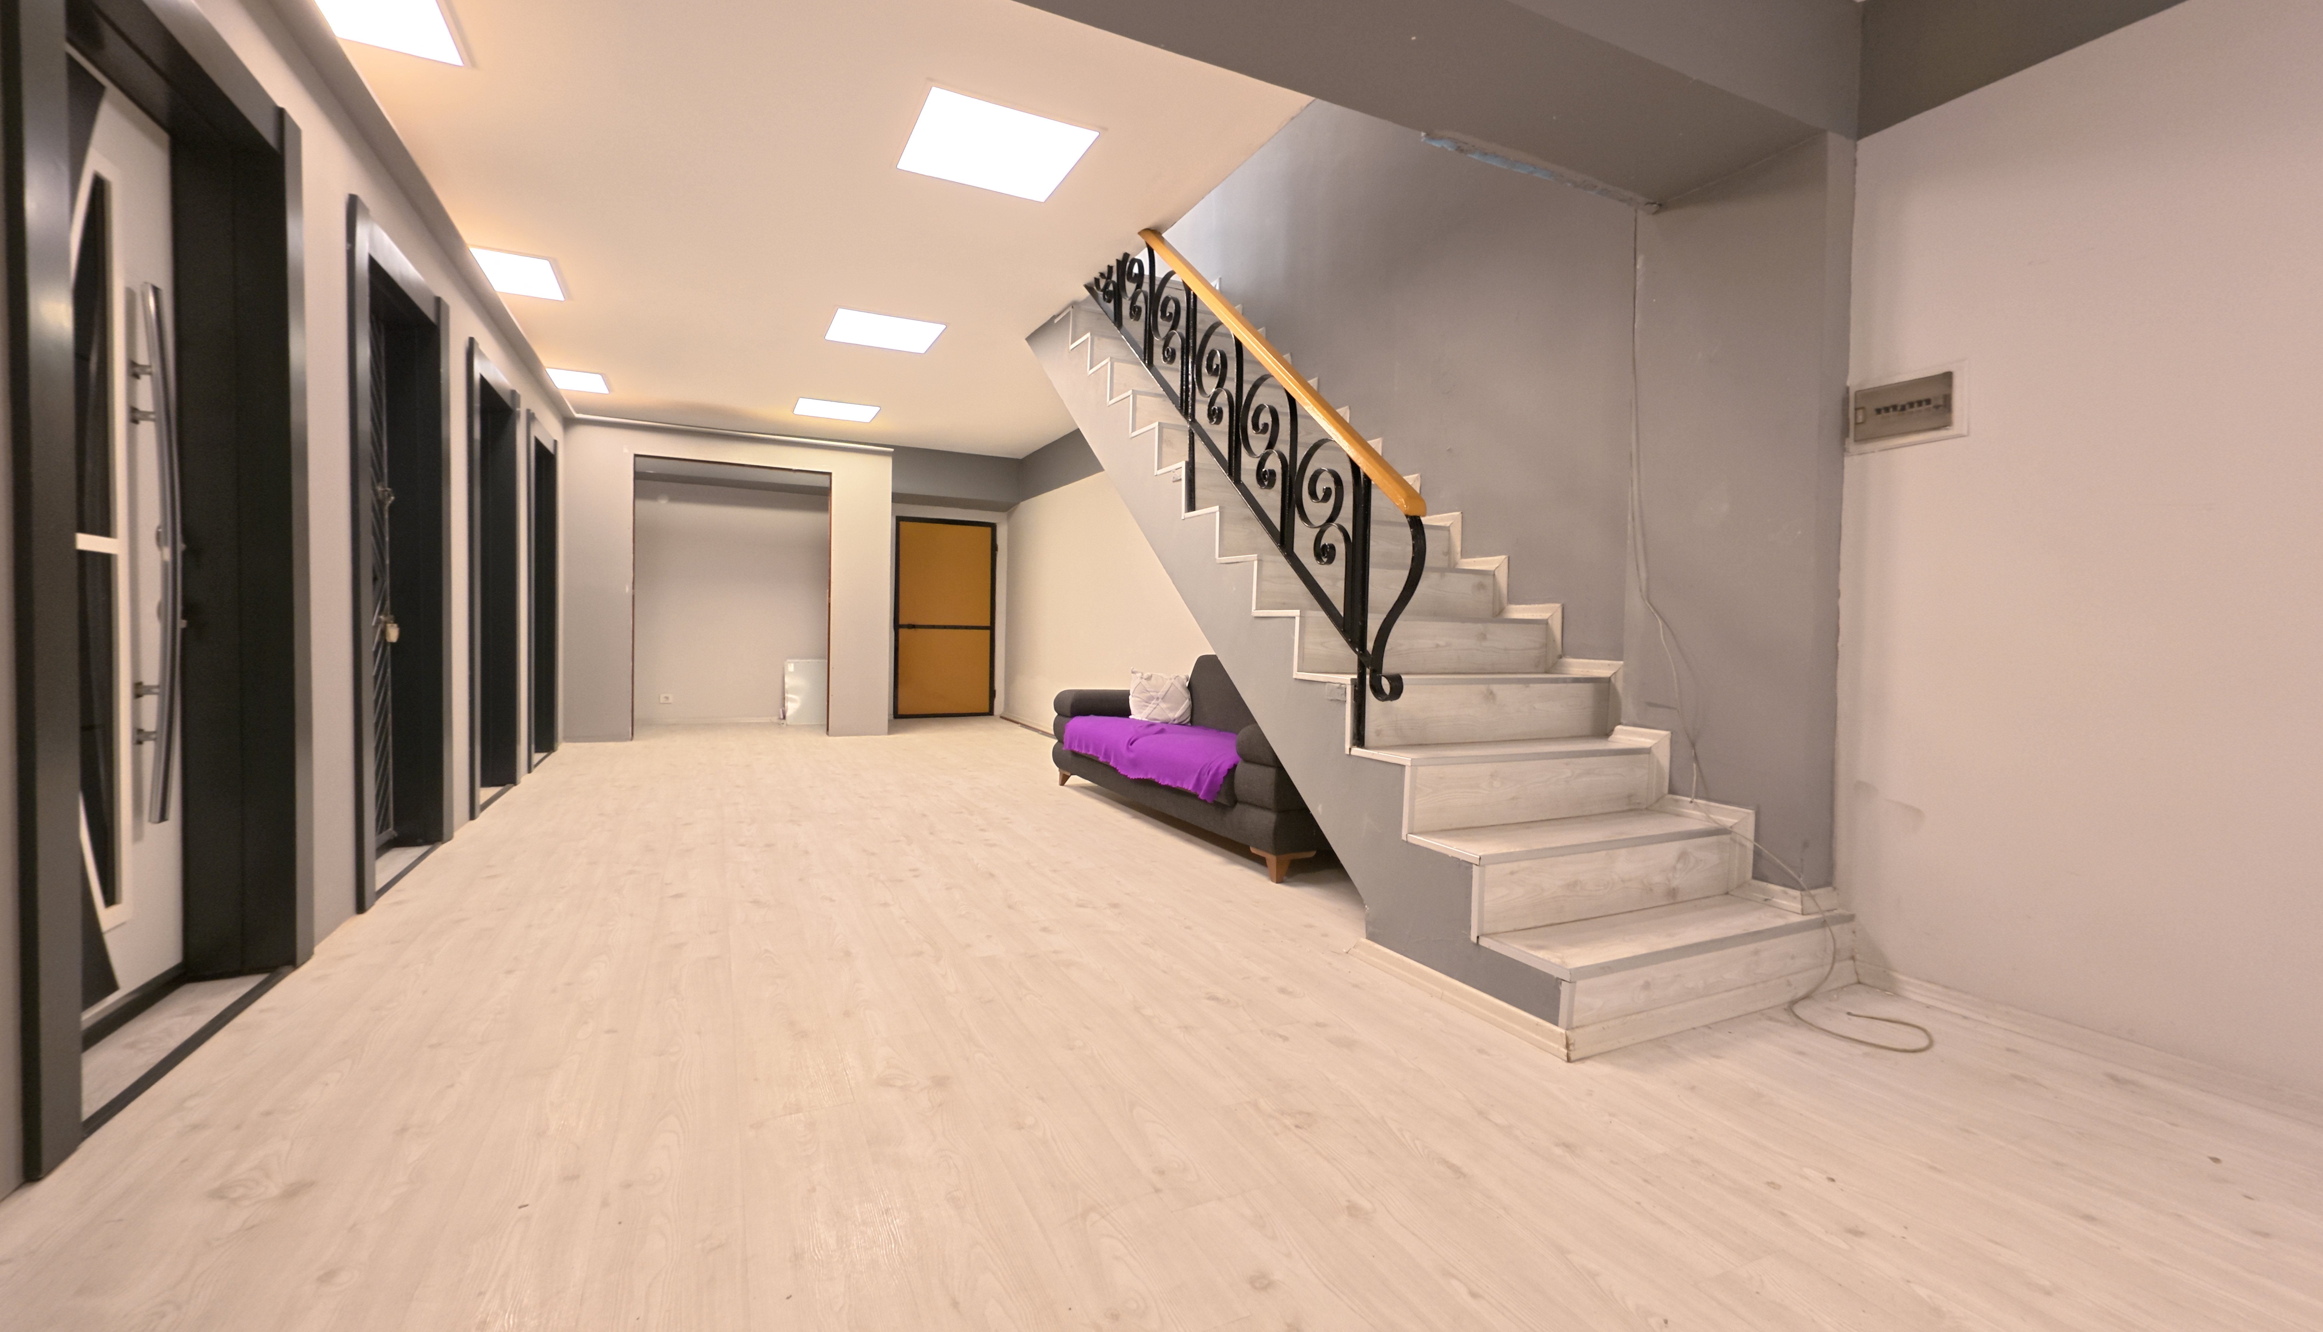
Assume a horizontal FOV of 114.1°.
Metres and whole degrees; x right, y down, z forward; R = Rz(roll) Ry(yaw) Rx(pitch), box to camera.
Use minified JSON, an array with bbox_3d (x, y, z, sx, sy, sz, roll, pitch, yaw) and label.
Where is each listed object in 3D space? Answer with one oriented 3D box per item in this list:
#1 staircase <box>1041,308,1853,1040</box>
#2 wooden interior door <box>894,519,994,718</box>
[{"bbox_3d":[0.516,-0.498,3.099,1.140,2.600,3.320,0,2,-29],"label":"staircase"},{"bbox_3d":[-2.385,-0.509,8.359,1.070,2.160,0.070,0,2,-23],"label":"wooden interior door"}]

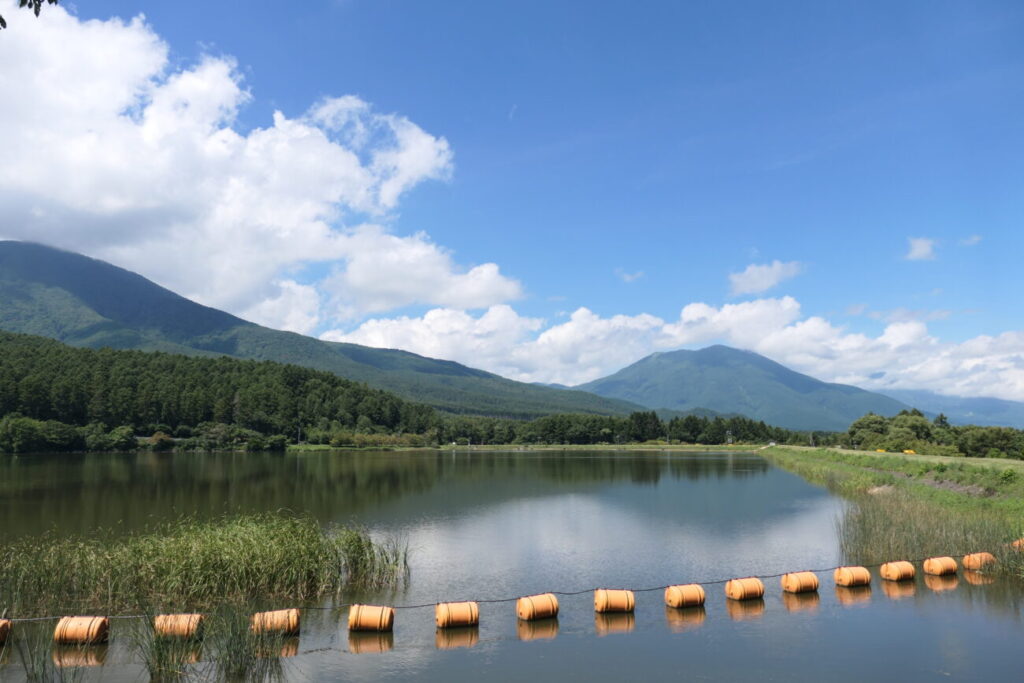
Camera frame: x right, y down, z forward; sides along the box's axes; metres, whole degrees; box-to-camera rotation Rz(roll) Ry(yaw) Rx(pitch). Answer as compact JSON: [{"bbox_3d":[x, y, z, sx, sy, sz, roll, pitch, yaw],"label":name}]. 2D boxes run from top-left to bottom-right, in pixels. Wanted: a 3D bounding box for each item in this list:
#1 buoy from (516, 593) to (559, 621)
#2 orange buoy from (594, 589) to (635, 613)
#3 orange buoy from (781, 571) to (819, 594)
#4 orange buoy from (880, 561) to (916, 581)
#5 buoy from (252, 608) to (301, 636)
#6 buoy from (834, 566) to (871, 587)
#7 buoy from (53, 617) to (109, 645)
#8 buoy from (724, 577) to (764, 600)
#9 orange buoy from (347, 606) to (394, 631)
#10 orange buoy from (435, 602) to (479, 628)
[{"bbox_3d":[0.539,5.678,15.172,0.840,0.500,0.500,3,-9,-22],"label":"buoy"},{"bbox_3d":[2.250,5.743,15.656,0.840,0.500,0.500,1,-8,-10],"label":"orange buoy"},{"bbox_3d":[7.122,6.007,17.602,0.840,0.500,0.500,3,-9,-20],"label":"orange buoy"},{"bbox_3d":[10.333,6.206,19.059,0.840,0.500,0.500,3,-9,-22],"label":"orange buoy"},{"bbox_3d":[-4.643,5.522,13.981,0.840,0.500,0.500,1,-8,-7],"label":"buoy"},{"bbox_3d":[8.750,6.100,18.286,0.840,0.500,0.500,3,-9,-20],"label":"buoy"},{"bbox_3d":[-8.163,5.461,13.479,0.840,0.500,0.500,0,-8,1],"label":"buoy"},{"bbox_3d":[5.514,5.906,16.866,0.840,0.500,0.500,3,-9,-21],"label":"buoy"},{"bbox_3d":[-2.851,5.566,14.318,0.840,0.500,0.500,1,-8,-7],"label":"orange buoy"},{"bbox_3d":[-1.125,5.592,14.535,0.840,0.500,0.500,2,-8,-13],"label":"orange buoy"}]

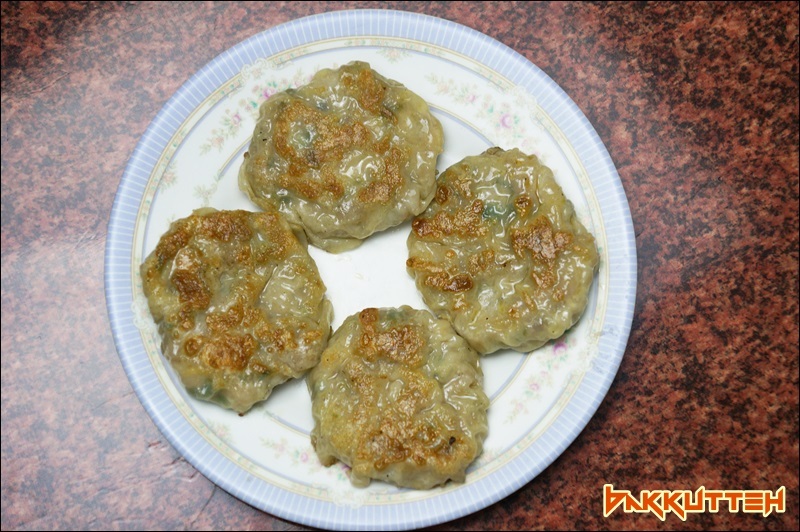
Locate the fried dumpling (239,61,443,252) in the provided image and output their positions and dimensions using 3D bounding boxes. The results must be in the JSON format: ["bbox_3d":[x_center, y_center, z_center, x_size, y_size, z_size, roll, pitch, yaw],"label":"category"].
[{"bbox_3d":[-0.028,-0.051,0.934,0.095,0.021,0.090,0,80,0],"label":"fried dumpling"}]

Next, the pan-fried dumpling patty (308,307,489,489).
[{"bbox_3d":[-0.001,0.060,0.915,0.082,0.021,0.083,0,80,0],"label":"pan-fried dumpling patty"}]

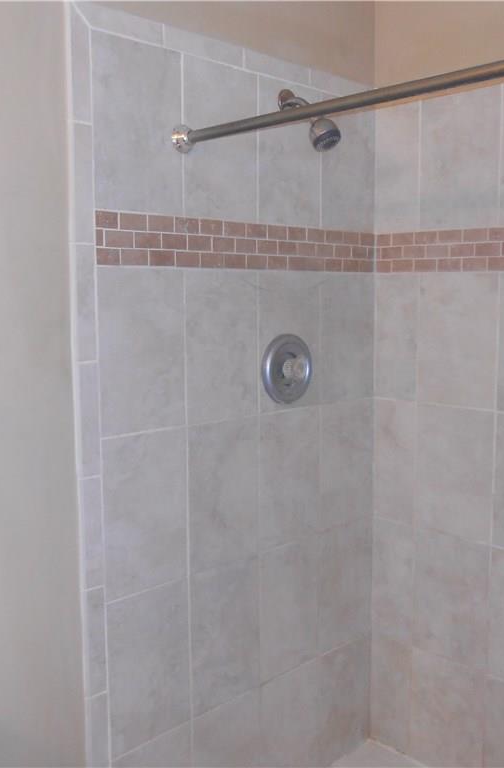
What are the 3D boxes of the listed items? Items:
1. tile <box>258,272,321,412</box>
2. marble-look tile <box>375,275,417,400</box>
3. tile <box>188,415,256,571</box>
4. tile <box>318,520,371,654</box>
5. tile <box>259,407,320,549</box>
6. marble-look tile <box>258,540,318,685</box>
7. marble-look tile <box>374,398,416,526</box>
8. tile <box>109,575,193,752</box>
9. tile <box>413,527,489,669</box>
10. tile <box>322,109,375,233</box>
[{"bbox_3d":[0.086,-0.095,1.757,0.205,0.313,0.010,-6,9,-44],"label":"tile"},{"bbox_3d":[0.365,-0.115,1.934,0.010,0.313,0.127,-6,9,-44],"label":"marble-look tile"},{"bbox_3d":[-0.059,0.230,1.616,0.199,0.304,0.009,-6,9,-44],"label":"tile"},{"bbox_3d":[0.242,0.521,2.011,0.214,0.319,0.010,-6,9,-44],"label":"tile"},{"bbox_3d":[0.085,0.214,1.757,0.199,0.304,0.009,-6,9,-44],"label":"tile"},{"bbox_3d":[0.088,0.530,1.823,0.205,0.310,0.010,-6,9,-44],"label":"marble-look tile"},{"bbox_3d":[0.357,0.195,1.927,0.009,0.304,0.126,-6,9,-44],"label":"marble-look tile"},{"bbox_3d":[-0.206,0.562,1.535,0.201,0.310,0.010,-6,9,-44],"label":"tile"},{"bbox_3d":[0.498,0.534,1.916,0.010,0.319,0.210,-6,9,-44],"label":"tile"},{"bbox_3d":[0.228,-0.513,1.824,0.205,0.302,0.009,-6,9,-44],"label":"tile"}]

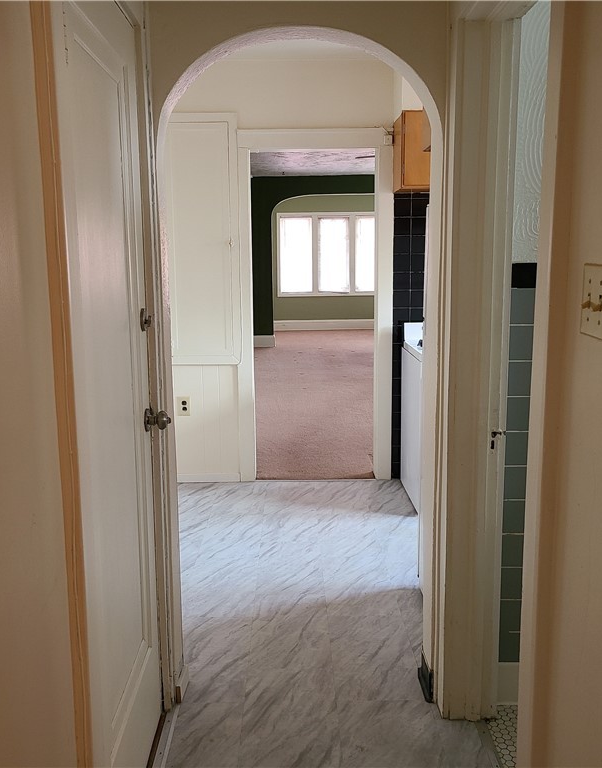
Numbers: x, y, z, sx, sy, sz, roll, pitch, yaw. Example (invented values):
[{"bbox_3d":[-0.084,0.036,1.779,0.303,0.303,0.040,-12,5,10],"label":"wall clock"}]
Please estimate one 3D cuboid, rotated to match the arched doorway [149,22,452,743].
[{"bbox_3d":[-0.004,0.004,2.346,0.840,2.035,0.145,-1,10,0],"label":"arched doorway"}]

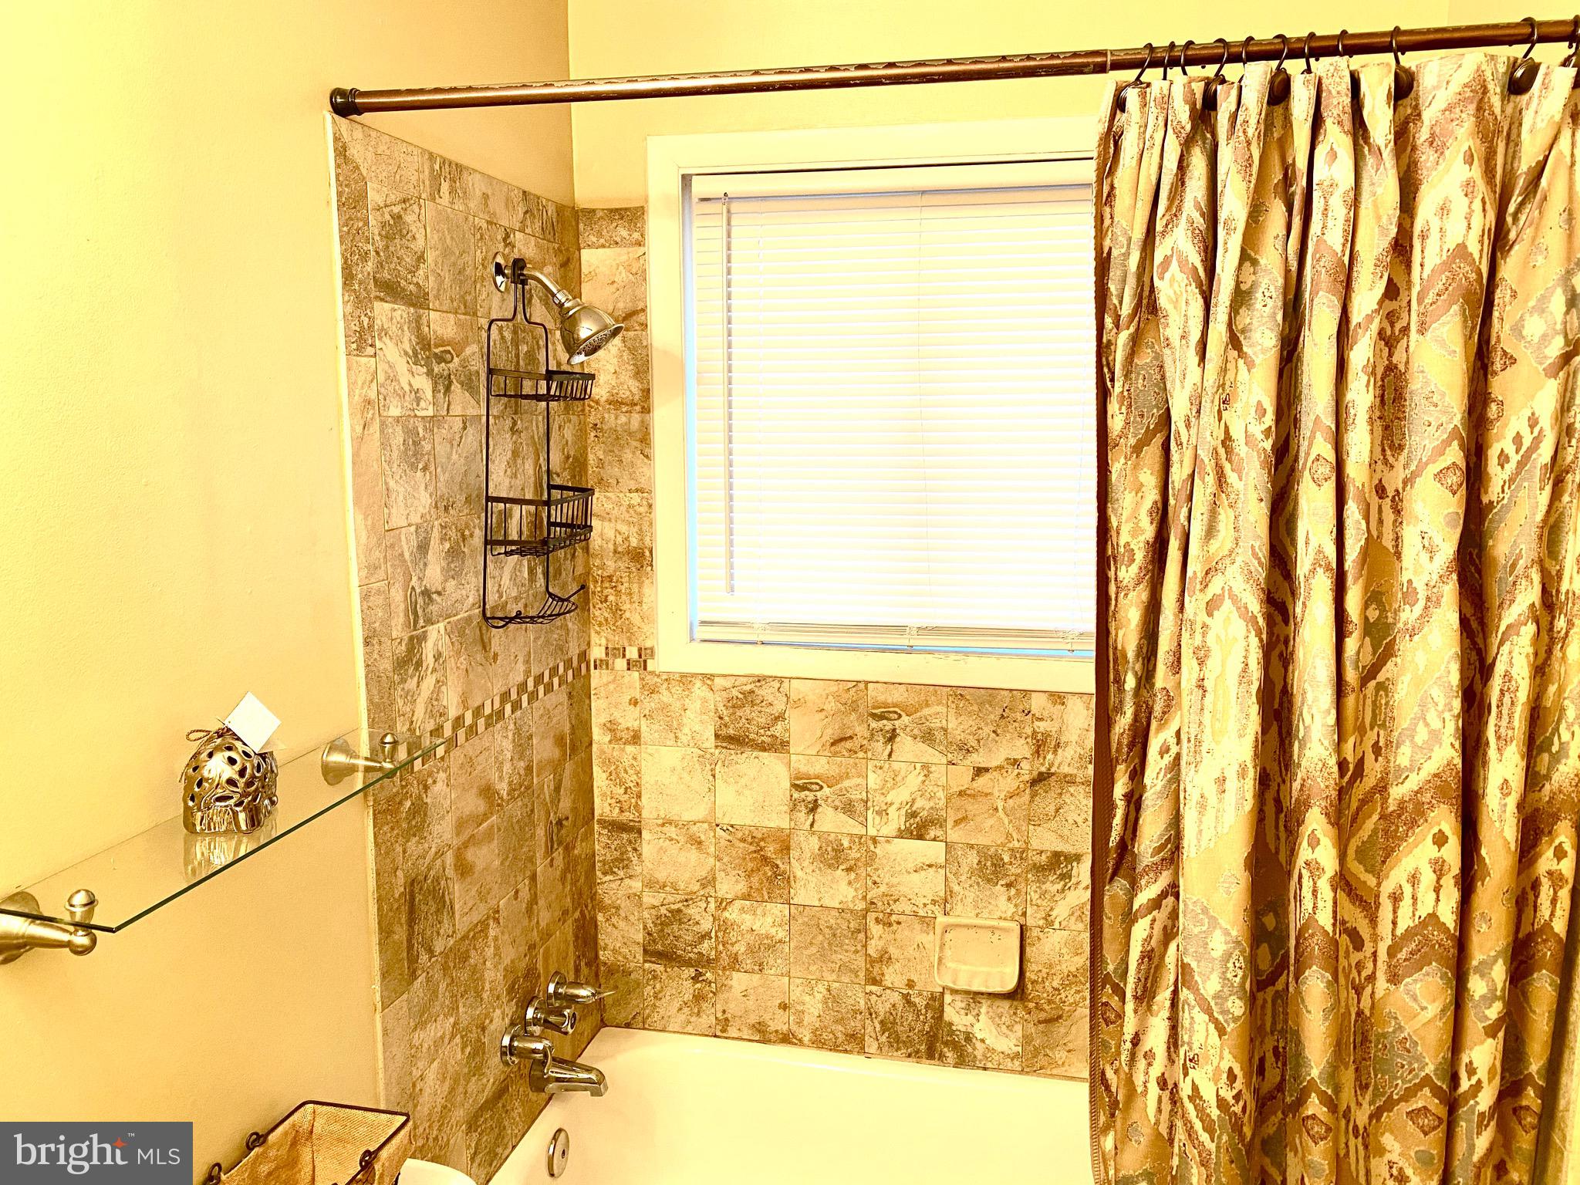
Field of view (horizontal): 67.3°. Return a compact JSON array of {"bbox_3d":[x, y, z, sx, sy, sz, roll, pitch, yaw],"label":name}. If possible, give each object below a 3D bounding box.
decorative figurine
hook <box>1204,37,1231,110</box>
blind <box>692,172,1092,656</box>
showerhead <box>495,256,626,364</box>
[{"bbox_3d":[-0.584,0.190,1.237,0.077,0.098,0.070,-1,9,-6],"label":"decorative figurine"},{"bbox_3d":[0.464,-0.563,1.298,0.030,0.072,0.038,-3,9,-17],"label":"hook"},{"bbox_3d":[0.233,-0.334,2.233,0.856,0.902,0.042,2,9,12],"label":"blind"},{"bbox_3d":[-0.374,-0.465,1.946,0.214,0.181,0.108,2,9,12],"label":"showerhead"}]

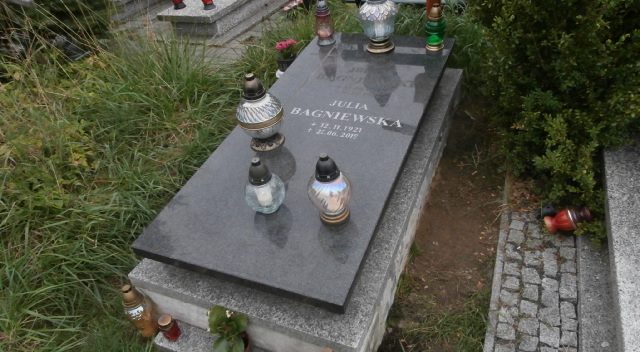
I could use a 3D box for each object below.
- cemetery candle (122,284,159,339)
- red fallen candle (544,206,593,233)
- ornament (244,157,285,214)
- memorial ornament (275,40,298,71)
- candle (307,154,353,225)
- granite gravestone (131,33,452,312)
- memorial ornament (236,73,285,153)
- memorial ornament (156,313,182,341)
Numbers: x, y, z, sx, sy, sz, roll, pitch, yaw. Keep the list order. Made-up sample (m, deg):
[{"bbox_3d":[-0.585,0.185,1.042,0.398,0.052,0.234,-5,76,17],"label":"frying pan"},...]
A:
[{"bbox_3d":[-0.673,0.494,1.633,0.095,0.255,0.095,-8,38,0],"label":"cemetery candle"},{"bbox_3d":[1.068,0.181,1.895,0.195,0.090,0.090,-12,38,-5],"label":"red fallen candle"},{"bbox_3d":[-0.212,0.029,1.677,0.148,0.239,0.148,-9,41,0],"label":"ornament"},{"bbox_3d":[-0.242,-0.866,3.246,0.175,0.252,0.175,-8,38,0],"label":"memorial ornament"},{"bbox_3d":[0.041,0.039,1.582,0.155,0.287,0.155,-9,41,0],"label":"candle"},{"bbox_3d":[0.045,-0.238,2.034,0.800,0.045,1.780,10,44,22],"label":"granite gravestone"},{"bbox_3d":[-0.250,-0.272,1.844,0.205,0.329,0.205,10,44,22],"label":"memorial ornament"},{"bbox_3d":[-0.535,0.544,1.584,0.062,0.098,0.062,-6,40,5],"label":"memorial ornament"}]

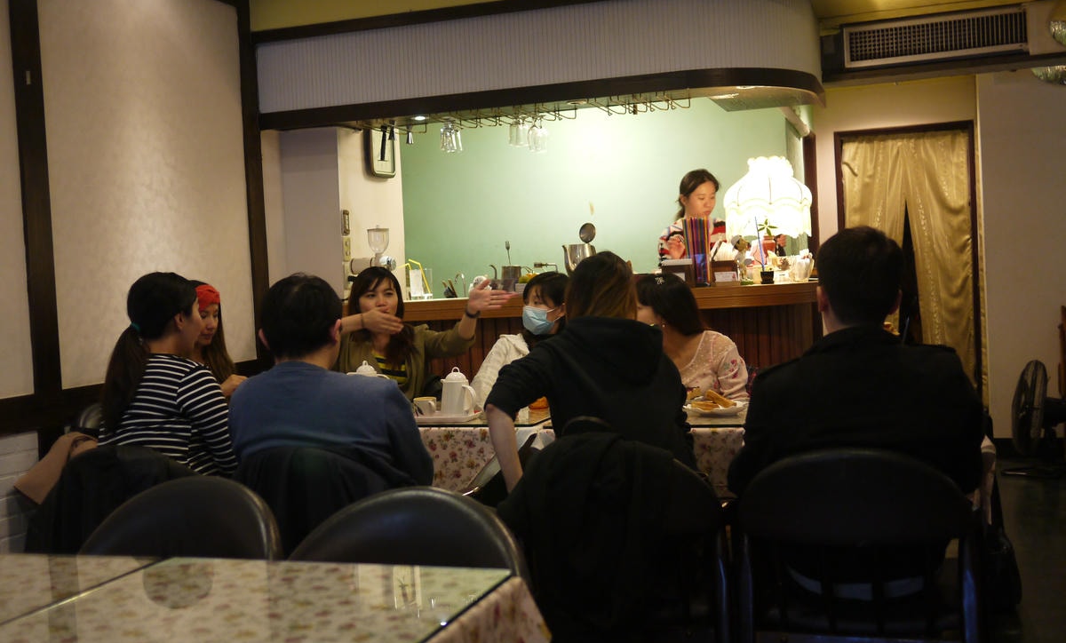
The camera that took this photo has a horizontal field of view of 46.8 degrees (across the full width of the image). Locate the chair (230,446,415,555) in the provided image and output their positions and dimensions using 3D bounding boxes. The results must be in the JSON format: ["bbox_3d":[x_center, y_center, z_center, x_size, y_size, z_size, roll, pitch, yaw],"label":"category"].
[{"bbox_3d":[-0.423,0.682,3.200,0.470,0.790,0.520,-2,2,19],"label":"chair"}]

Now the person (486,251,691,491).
[{"bbox_3d":[0.163,0.450,3.293,0.550,1.270,0.720,-3,2,10],"label":"person"}]

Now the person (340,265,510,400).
[{"bbox_3d":[-0.453,0.422,4.499,0.640,1.260,0.780,-3,2,7],"label":"person"}]

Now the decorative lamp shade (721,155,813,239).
[{"bbox_3d":[0.992,-0.528,5.212,0.380,0.340,0.380,-2,2,18],"label":"decorative lamp shade"}]

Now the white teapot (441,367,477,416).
[{"bbox_3d":[-0.251,0.238,4.302,0.138,0.168,0.092,-1,3,38],"label":"white teapot"}]

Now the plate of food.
[{"bbox_3d":[0.618,0.260,4.096,0.230,0.075,0.230,-3,2,0],"label":"plate of food"}]

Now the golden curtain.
[{"bbox_3d":[2.287,-0.257,7.456,0.760,1.750,0.090,-2,2,18],"label":"golden curtain"}]

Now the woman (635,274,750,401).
[{"bbox_3d":[0.502,0.426,4.151,0.500,1.180,0.750,-2,2,23],"label":"woman"}]

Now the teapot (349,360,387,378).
[{"bbox_3d":[-0.582,0.224,4.350,0.150,0.170,0.100,-3,2,-3],"label":"teapot"}]

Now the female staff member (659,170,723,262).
[{"bbox_3d":[0.793,0.133,5.477,0.450,1.630,0.360,-3,2,-14],"label":"female staff member"}]

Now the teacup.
[{"bbox_3d":[-0.351,0.277,4.032,0.075,0.056,0.095,-4,2,-38],"label":"teacup"}]

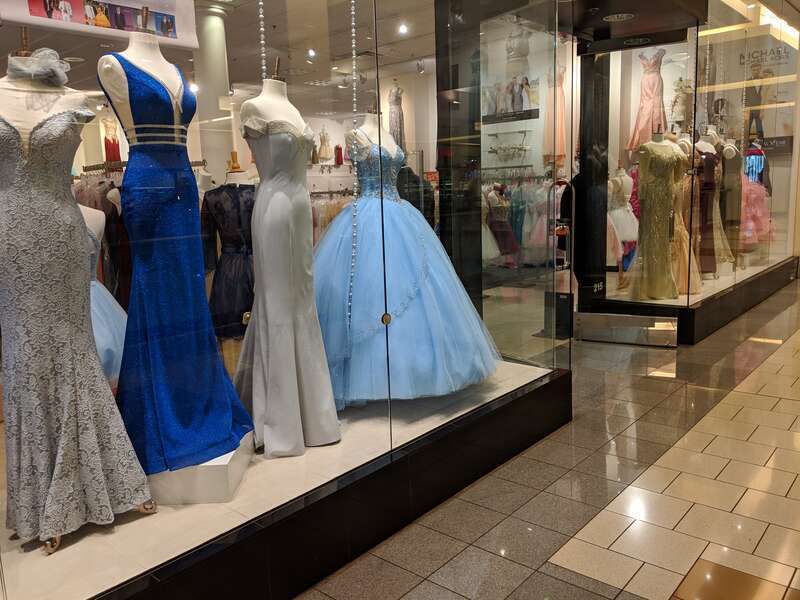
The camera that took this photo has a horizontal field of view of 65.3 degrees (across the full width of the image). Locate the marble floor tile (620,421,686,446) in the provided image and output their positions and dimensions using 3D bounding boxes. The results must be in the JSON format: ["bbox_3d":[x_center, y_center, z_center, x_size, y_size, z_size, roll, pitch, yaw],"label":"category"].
[{"bbox_3d":[1.525,0.803,3.749,0.305,0.012,0.305,6,12,41],"label":"marble floor tile"}]

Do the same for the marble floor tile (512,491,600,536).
[{"bbox_3d":[0.717,0.976,2.846,0.305,0.012,0.305,6,12,41],"label":"marble floor tile"}]

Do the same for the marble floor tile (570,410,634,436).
[{"bbox_3d":[1.303,0.780,3.946,0.302,0.014,0.302,6,12,41],"label":"marble floor tile"}]

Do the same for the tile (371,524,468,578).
[{"bbox_3d":[0.085,1.039,2.594,0.305,0.012,0.305,6,12,41],"label":"tile"}]

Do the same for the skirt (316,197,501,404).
[{"bbox_3d":[-0.121,-0.104,3.963,1.439,1.080,1.411,-2,9,0],"label":"skirt"}]

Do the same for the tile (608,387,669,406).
[{"bbox_3d":[1.709,0.693,4.393,0.302,0.014,0.302,6,12,41],"label":"tile"}]

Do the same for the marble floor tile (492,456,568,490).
[{"bbox_3d":[0.691,0.910,3.271,0.305,0.012,0.305,6,12,41],"label":"marble floor tile"}]

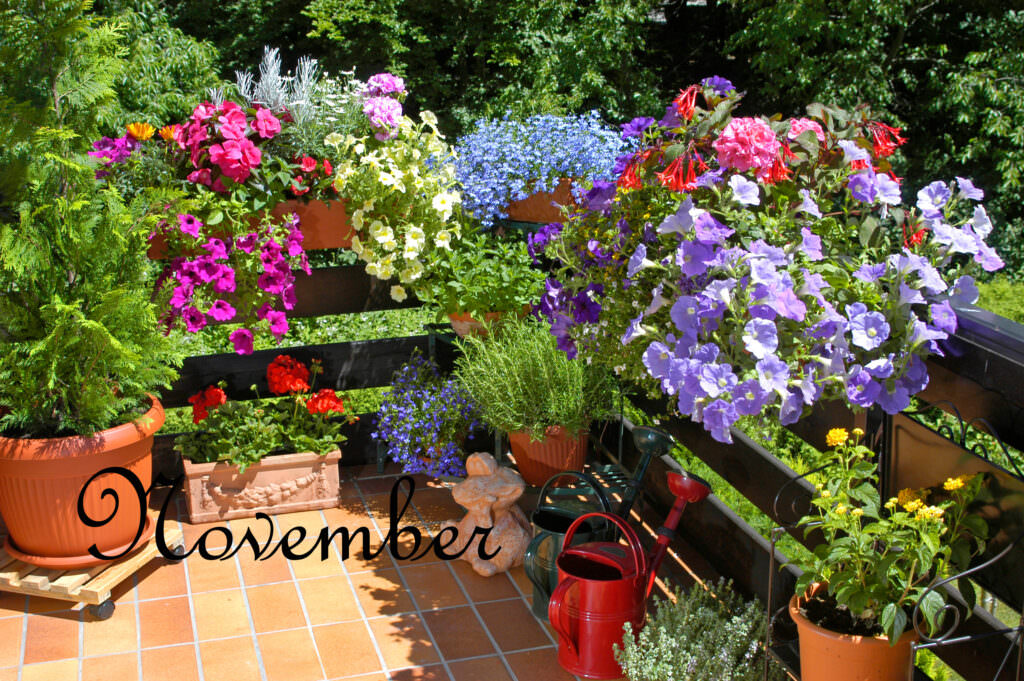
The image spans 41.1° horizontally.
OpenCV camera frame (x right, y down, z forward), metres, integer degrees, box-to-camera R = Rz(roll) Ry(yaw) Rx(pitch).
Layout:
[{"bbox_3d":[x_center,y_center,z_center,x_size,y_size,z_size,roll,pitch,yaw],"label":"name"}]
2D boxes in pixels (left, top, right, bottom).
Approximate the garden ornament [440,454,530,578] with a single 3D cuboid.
[{"bbox_3d":[-0.072,0.406,3.400,0.215,0.290,0.205,6,17,23],"label":"garden ornament"}]

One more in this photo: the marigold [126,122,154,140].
[{"bbox_3d":[-0.966,-0.543,3.545,0.072,0.045,0.068,-5,16,-15],"label":"marigold"}]

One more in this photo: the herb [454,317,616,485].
[{"bbox_3d":[0.067,0.162,3.683,0.420,0.440,0.380,0,15,1],"label":"herb"}]

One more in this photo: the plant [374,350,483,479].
[{"bbox_3d":[-0.240,0.190,3.825,0.290,0.310,0.280,-2,15,-4],"label":"plant"}]

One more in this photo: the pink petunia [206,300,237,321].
[{"bbox_3d":[-0.756,-0.081,3.537,0.070,0.058,0.045,-7,18,-24],"label":"pink petunia"}]

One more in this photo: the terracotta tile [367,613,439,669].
[{"bbox_3d":[-0.239,0.668,3.011,0.116,0.012,0.241,-5,16,-15],"label":"terracotta tile"}]

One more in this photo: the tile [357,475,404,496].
[{"bbox_3d":[-0.379,0.422,3.918,0.115,0.012,0.115,-5,16,-15],"label":"tile"}]

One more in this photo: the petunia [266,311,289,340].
[{"bbox_3d":[-0.633,-0.041,3.680,0.054,0.072,0.048,-8,16,-24],"label":"petunia"}]

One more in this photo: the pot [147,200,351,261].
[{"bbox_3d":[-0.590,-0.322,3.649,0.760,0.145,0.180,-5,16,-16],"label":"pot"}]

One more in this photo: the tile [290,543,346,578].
[{"bbox_3d":[-0.498,0.553,3.447,0.115,0.012,0.240,-5,16,-15],"label":"tile"}]

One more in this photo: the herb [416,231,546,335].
[{"bbox_3d":[-0.081,-0.124,3.727,0.330,0.295,0.310,0,15,0],"label":"herb"}]

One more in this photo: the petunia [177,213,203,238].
[{"bbox_3d":[-0.814,-0.292,3.441,0.064,0.064,0.045,-4,15,-13],"label":"petunia"}]

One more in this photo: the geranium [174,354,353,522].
[{"bbox_3d":[-0.684,0.246,3.751,0.470,0.420,0.270,-5,16,-15],"label":"geranium"}]

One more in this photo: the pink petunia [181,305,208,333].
[{"bbox_3d":[-0.819,-0.058,3.525,0.064,0.066,0.045,-5,7,-17],"label":"pink petunia"}]

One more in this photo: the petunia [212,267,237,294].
[{"bbox_3d":[-0.760,-0.159,3.611,0.057,0.068,0.048,-8,17,-26],"label":"petunia"}]

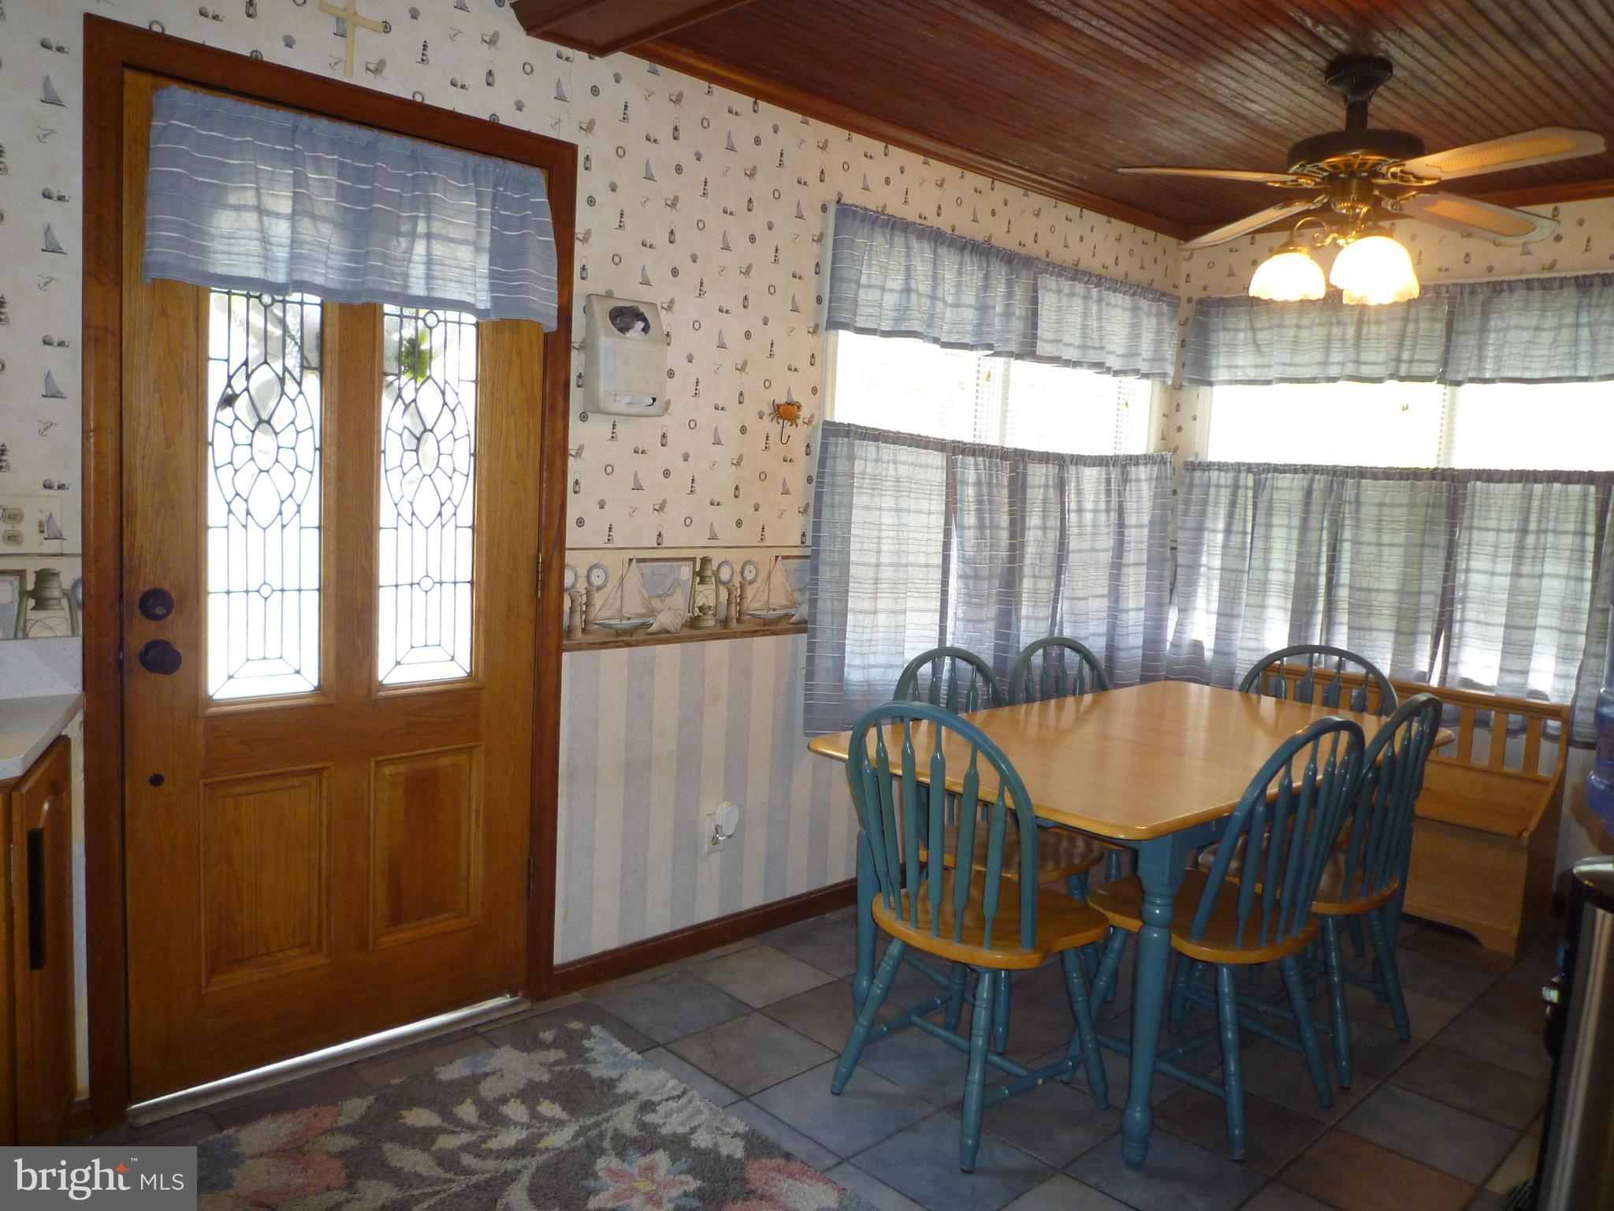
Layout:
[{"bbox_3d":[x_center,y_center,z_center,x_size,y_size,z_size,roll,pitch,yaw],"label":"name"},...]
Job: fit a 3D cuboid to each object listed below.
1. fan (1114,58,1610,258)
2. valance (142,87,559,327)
[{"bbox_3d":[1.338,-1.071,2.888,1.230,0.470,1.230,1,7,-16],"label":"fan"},{"bbox_3d":[-0.900,-0.793,2.429,0.865,0.355,0.080,-3,9,-43],"label":"valance"}]

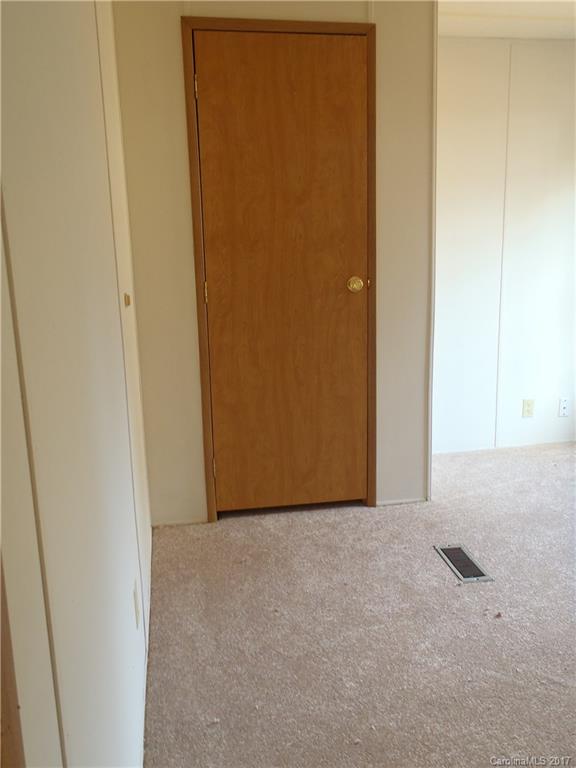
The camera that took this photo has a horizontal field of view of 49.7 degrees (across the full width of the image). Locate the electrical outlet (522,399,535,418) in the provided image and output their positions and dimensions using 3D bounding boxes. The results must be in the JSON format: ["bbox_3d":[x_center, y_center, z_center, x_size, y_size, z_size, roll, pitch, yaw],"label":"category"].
[{"bbox_3d":[1.475,0.151,3.812,0.071,0.113,0.008,-3,11,-9],"label":"electrical outlet"}]

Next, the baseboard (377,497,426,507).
[{"bbox_3d":[0.551,0.564,2.972,0.260,0.022,0.012,-3,11,-9],"label":"baseboard"}]

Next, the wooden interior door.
[{"bbox_3d":[0.002,-0.429,2.713,0.725,2.031,0.045,-3,11,-9],"label":"wooden interior door"}]

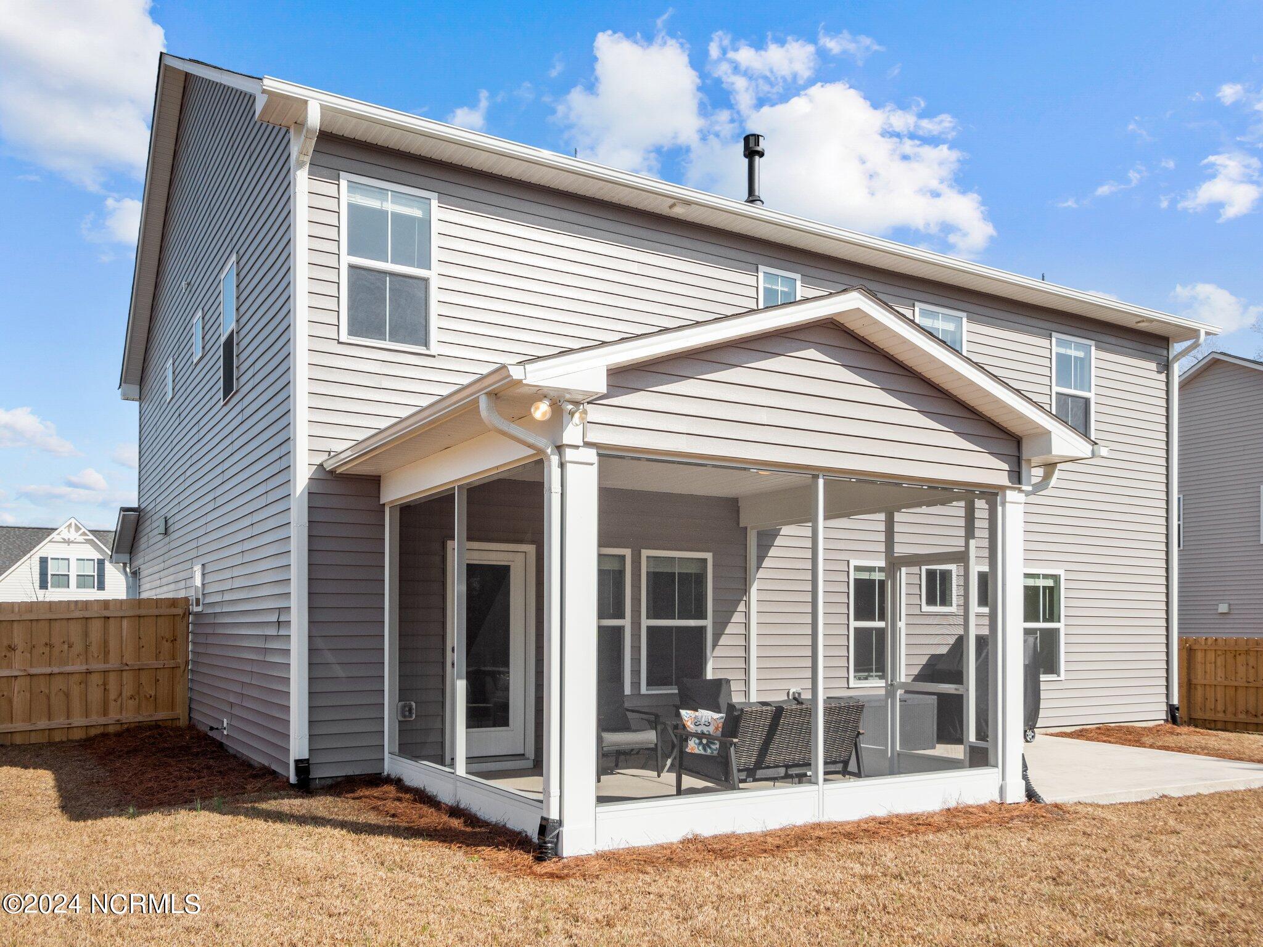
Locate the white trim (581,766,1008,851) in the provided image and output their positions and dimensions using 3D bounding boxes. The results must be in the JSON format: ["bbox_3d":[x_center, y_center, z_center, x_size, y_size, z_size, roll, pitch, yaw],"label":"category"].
[{"bbox_3d":[1.386,2.425,7.527,3.805,0.290,0.080,4,-8,-30],"label":"white trim"}]

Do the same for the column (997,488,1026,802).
[{"bbox_3d":[3.134,1.447,8.575,0.225,2.586,0.225,1,-3,-31],"label":"column"}]

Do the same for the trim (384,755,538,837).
[{"bbox_3d":[-1.357,2.472,8.015,0.080,0.250,3.340,4,-8,-31],"label":"trim"}]

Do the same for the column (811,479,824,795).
[{"bbox_3d":[1.371,1.149,7.518,0.055,2.269,0.075,1,-3,-31],"label":"column"}]

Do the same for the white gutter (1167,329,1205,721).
[{"bbox_3d":[8.283,0.824,15.222,0.110,5.855,0.500,1,-2,-31],"label":"white gutter"}]

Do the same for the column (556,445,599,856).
[{"bbox_3d":[-0.376,1.134,6.524,0.225,2.566,0.225,1,-3,-31],"label":"column"}]

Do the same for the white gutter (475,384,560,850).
[{"bbox_3d":[-0.681,0.910,6.299,0.530,2.735,0.100,1,-2,-31],"label":"white gutter"}]

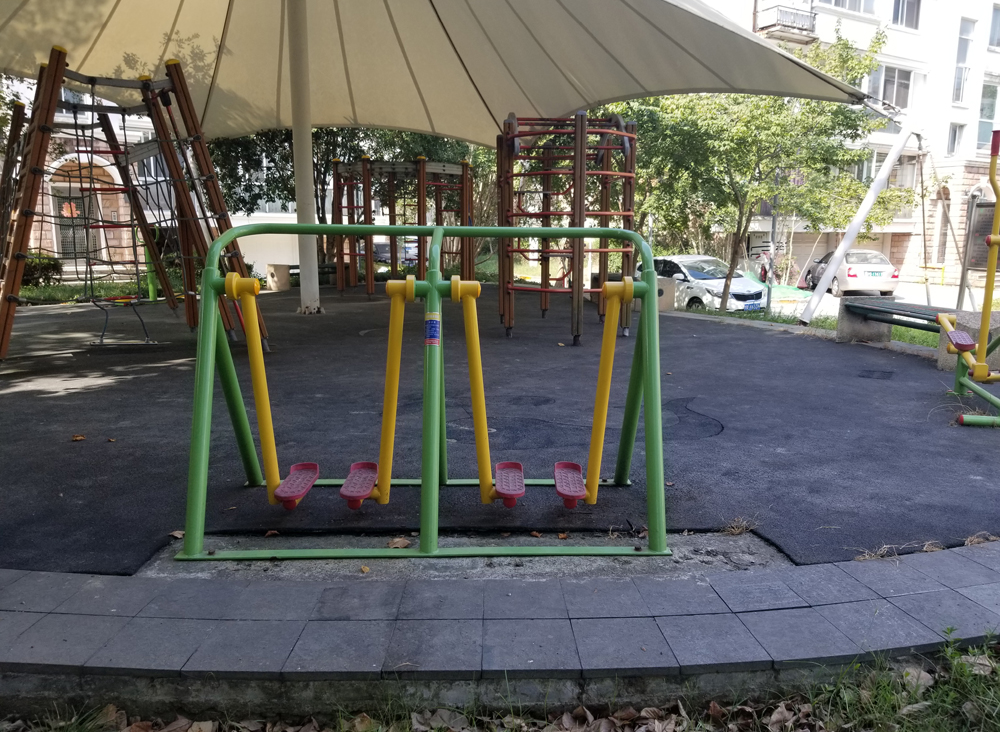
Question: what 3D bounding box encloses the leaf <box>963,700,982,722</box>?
[{"bbox_3d":[1.402,1.022,2.229,0.050,0.030,0.060,0,10,0],"label":"leaf"}]

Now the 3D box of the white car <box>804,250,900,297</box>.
[{"bbox_3d":[11.441,-3.092,24.734,1.700,1.450,4.350,1,10,3],"label":"white car"}]

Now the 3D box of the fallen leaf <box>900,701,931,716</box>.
[{"bbox_3d":[1.235,1.020,2.237,0.082,0.024,0.042,0,10,0],"label":"fallen leaf"}]

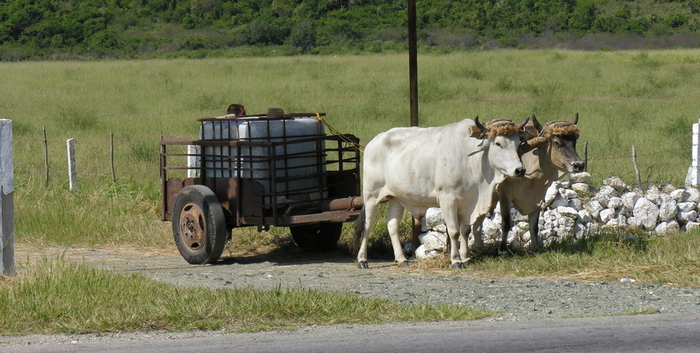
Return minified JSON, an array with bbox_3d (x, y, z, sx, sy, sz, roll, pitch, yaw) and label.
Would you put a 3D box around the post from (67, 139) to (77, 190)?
[{"bbox_3d":[-4.830,-0.182,49.500,0.130,0.970,0.130,-3,3,-14],"label":"post"}]

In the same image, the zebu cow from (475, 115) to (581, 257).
[{"bbox_3d":[1.722,0.096,30.400,2.050,1.500,0.600,1,4,43],"label":"zebu cow"}]

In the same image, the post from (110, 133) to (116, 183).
[{"bbox_3d":[-4.147,-0.307,50.000,0.070,0.950,0.070,-1,3,0],"label":"post"}]

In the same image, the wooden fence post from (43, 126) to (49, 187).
[{"bbox_3d":[-5.331,-0.351,50.000,0.070,1.130,0.070,-3,3,0],"label":"wooden fence post"}]

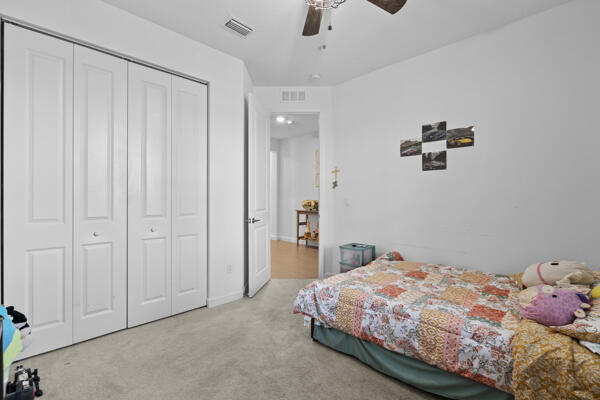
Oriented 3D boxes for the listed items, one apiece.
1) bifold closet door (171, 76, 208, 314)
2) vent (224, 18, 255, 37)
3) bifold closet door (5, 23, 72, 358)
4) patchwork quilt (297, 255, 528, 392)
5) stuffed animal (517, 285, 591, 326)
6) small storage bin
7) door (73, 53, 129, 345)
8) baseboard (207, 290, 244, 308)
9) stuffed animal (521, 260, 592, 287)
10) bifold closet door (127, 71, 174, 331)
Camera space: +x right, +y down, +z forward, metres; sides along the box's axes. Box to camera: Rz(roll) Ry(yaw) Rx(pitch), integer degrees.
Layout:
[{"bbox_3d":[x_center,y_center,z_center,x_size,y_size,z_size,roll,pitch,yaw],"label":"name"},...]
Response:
[{"bbox_3d":[-1.171,-0.049,2.836,0.387,2.432,0.035,0,0,-44],"label":"bifold closet door"},{"bbox_3d":[-0.592,-1.661,2.595,0.255,0.016,0.148,0,0,-44],"label":"vent"},{"bbox_3d":[-1.983,-0.049,2.041,0.378,2.432,0.035,0,0,-44],"label":"bifold closet door"},{"bbox_3d":[0.993,0.825,2.316,1.440,0.370,1.480,0,0,-44],"label":"patchwork quilt"},{"bbox_3d":[1.267,0.531,1.335,0.270,0.190,0.240,-10,-6,38],"label":"stuffed animal"},{"bbox_3d":[0.743,0.880,3.422,0.340,0.590,0.330,0,0,-44],"label":"small storage bin"},{"bbox_3d":[-1.713,-0.049,2.306,0.379,2.432,0.035,0,0,-44],"label":"door"},{"bbox_3d":[-0.832,1.128,3.039,0.445,0.094,0.015,0,0,-44],"label":"baseboard"},{"bbox_3d":[1.777,0.514,1.840,0.360,0.170,0.240,-7,-5,39],"label":"stuffed animal"},{"bbox_3d":[-1.444,-0.049,2.569,0.374,2.432,0.035,0,0,-44],"label":"bifold closet door"}]

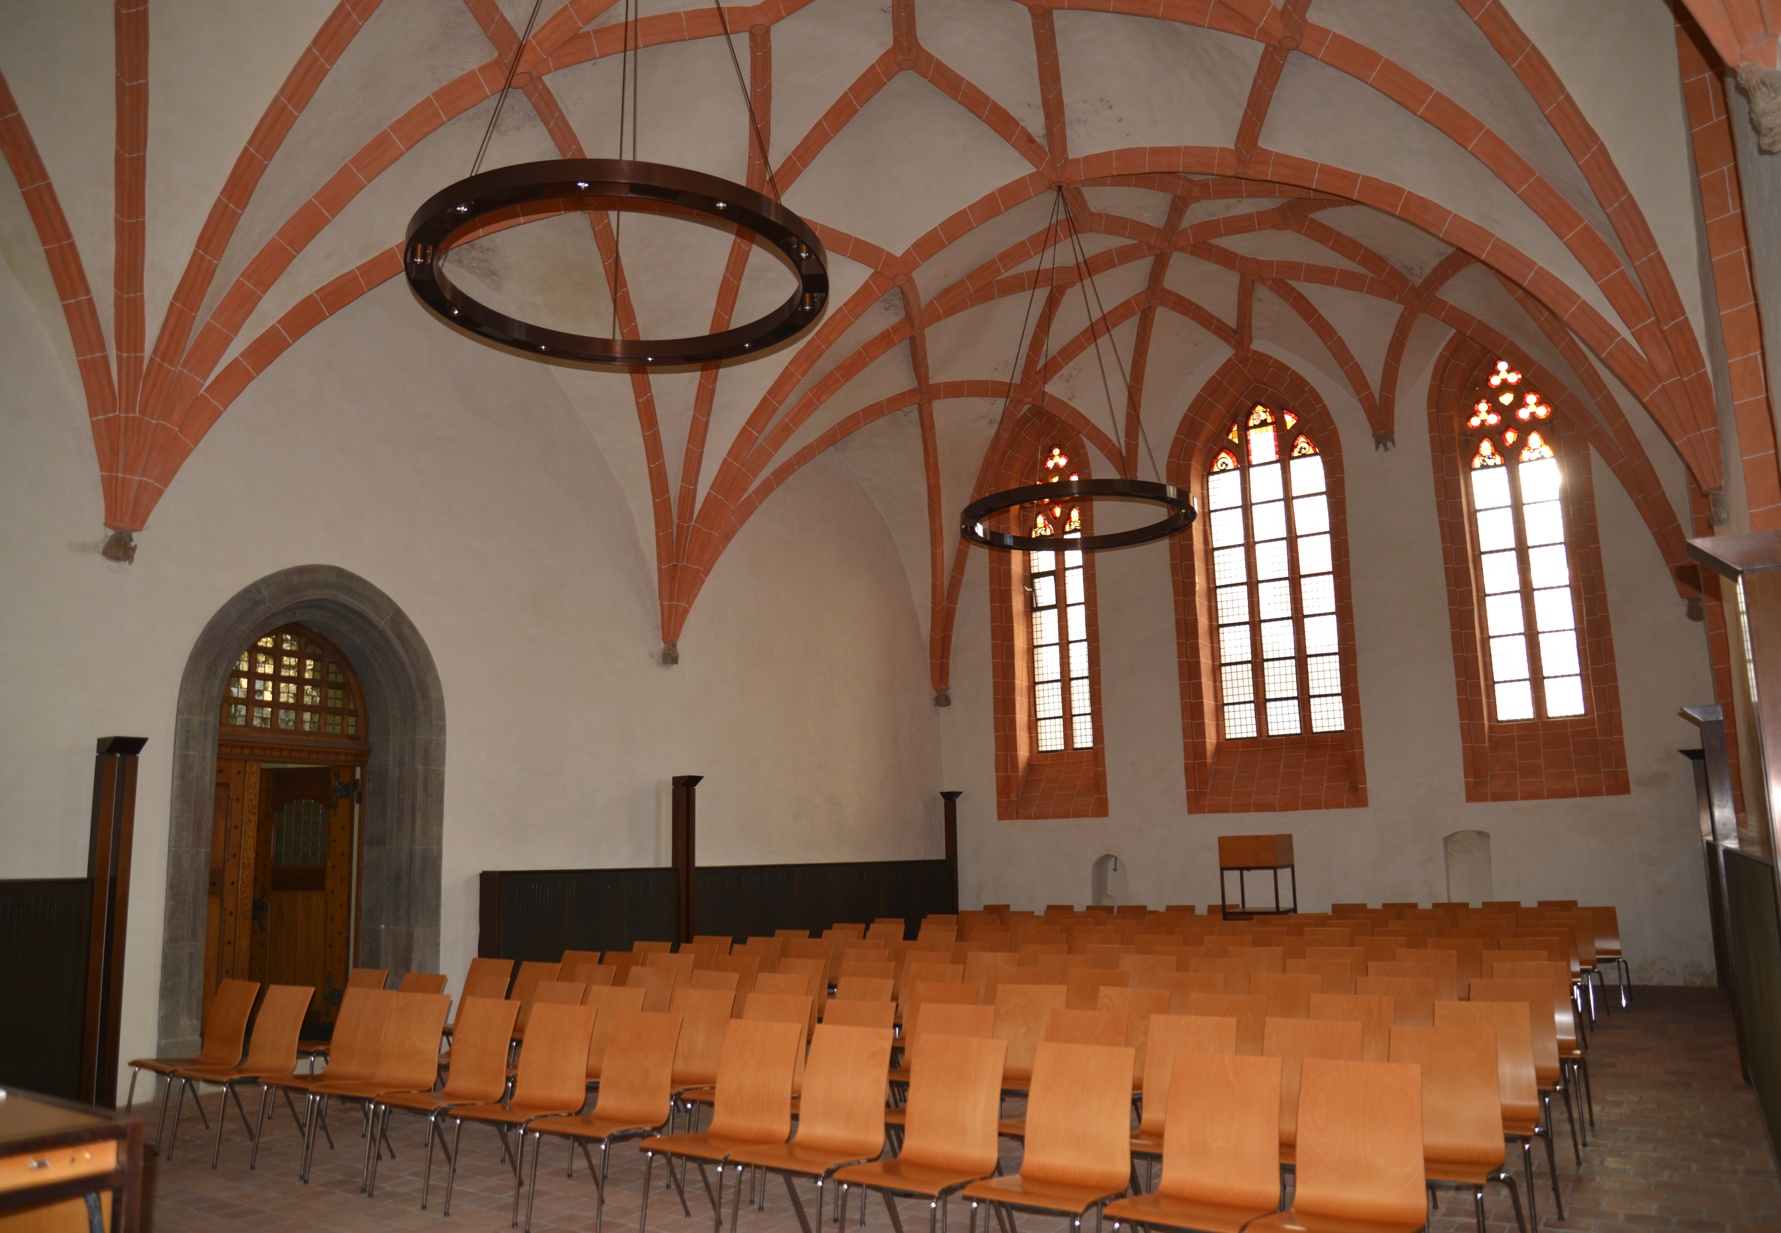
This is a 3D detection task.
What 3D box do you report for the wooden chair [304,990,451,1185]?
[{"bbox_3d":[-2.572,2.362,6.210,0.465,0.845,0.565,-6,-12,26],"label":"wooden chair"}]

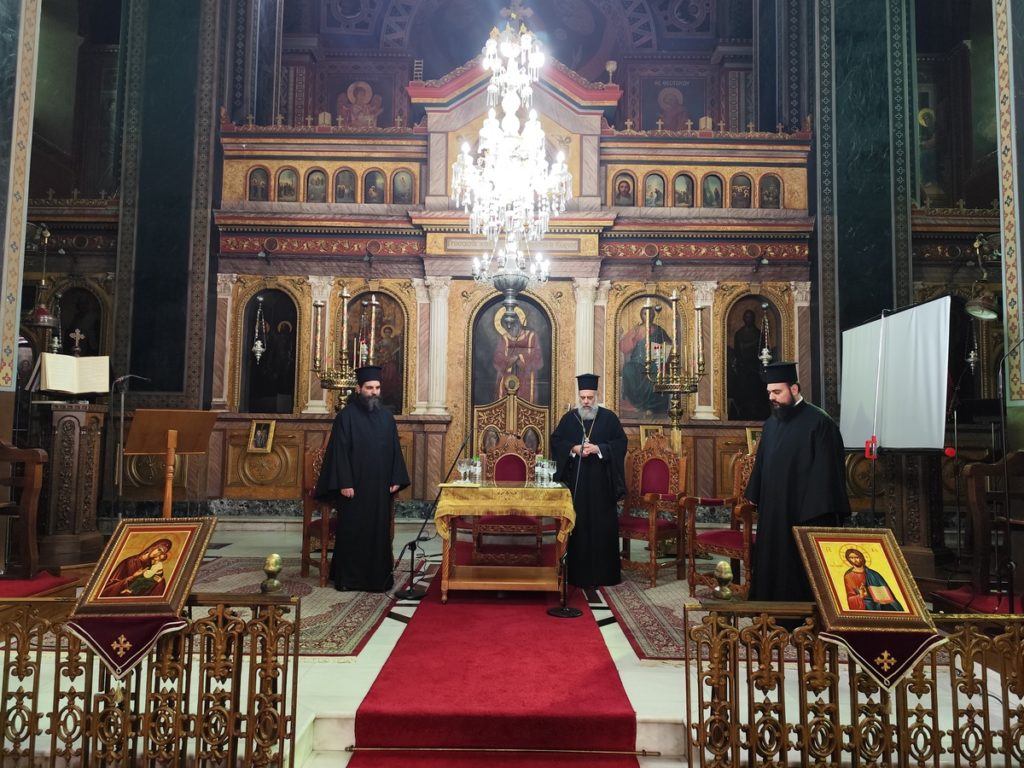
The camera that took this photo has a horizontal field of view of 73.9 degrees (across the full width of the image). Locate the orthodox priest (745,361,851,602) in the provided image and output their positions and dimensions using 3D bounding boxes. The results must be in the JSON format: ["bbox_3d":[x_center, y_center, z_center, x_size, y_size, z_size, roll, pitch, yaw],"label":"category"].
[{"bbox_3d":[2.023,0.756,4.821,0.480,1.837,0.720,4,-5,-40],"label":"orthodox priest"}]

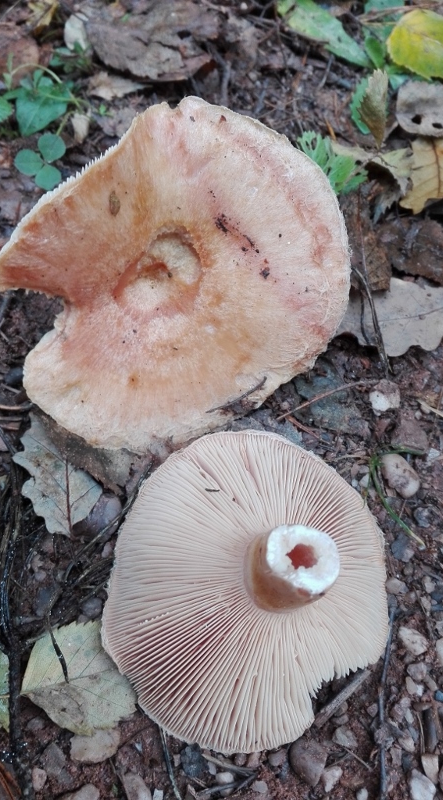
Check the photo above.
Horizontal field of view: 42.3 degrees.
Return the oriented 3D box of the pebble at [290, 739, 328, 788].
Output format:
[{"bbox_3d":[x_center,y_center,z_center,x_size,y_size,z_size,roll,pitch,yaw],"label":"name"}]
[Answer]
[{"bbox_3d":[0.037,0.154,0.244,0.015,0.011,0.019,-14,69,-6],"label":"pebble"}]

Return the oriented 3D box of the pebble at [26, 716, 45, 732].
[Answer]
[{"bbox_3d":[-0.074,0.130,0.229,0.007,0.006,0.006,-13,68,-5],"label":"pebble"}]

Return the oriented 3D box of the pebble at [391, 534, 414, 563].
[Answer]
[{"bbox_3d":[0.081,0.066,0.255,0.009,0.007,0.012,-16,69,-7],"label":"pebble"}]

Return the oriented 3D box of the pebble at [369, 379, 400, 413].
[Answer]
[{"bbox_3d":[0.080,-0.001,0.281,0.014,0.010,0.018,13,68,5],"label":"pebble"}]

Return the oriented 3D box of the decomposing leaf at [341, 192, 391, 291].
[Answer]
[{"bbox_3d":[0.076,-0.083,0.299,0.028,0.008,0.057,0,72,0],"label":"decomposing leaf"}]

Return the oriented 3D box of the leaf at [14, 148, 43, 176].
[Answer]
[{"bbox_3d":[-0.118,-0.146,0.351,0.018,0.003,0.020,7,68,3],"label":"leaf"}]

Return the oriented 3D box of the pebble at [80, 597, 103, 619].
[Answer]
[{"bbox_3d":[-0.061,0.097,0.269,0.010,0.006,0.009,-5,68,-2],"label":"pebble"}]

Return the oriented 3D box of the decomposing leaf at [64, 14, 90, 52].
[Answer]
[{"bbox_3d":[-0.118,-0.299,0.467,0.019,0.008,0.041,-2,65,-1],"label":"decomposing leaf"}]

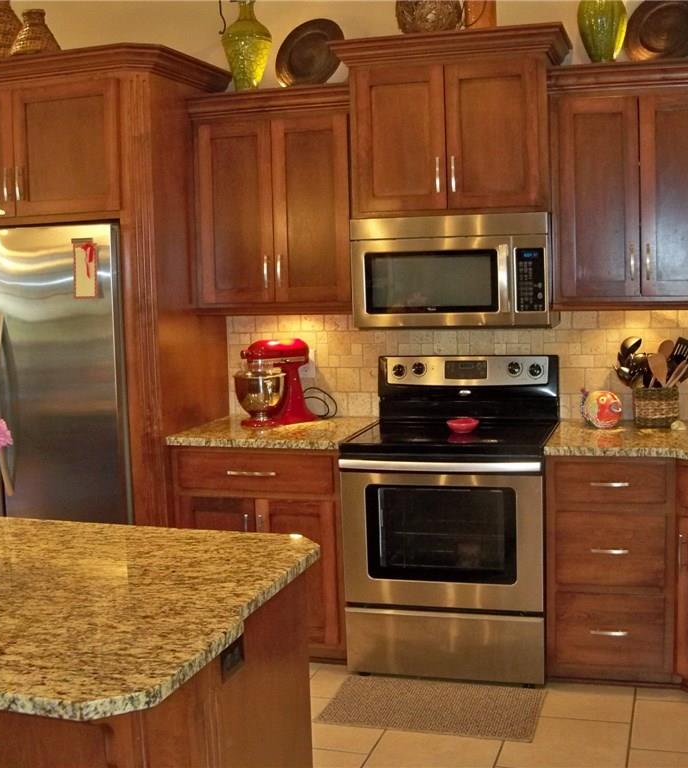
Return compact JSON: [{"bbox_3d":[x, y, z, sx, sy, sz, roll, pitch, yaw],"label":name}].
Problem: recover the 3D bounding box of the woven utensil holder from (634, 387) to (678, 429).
[{"bbox_3d":[1.224,0.090,4.045,0.165,0.155,0.140,1,7,24],"label":"woven utensil holder"}]

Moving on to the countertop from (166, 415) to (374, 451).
[{"bbox_3d":[-0.267,0.196,4.273,0.708,0.030,0.658,0,6,16],"label":"countertop"}]

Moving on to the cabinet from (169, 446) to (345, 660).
[{"bbox_3d":[-0.252,0.647,4.338,0.710,0.880,0.625,0,6,16],"label":"cabinet"}]

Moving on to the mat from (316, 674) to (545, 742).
[{"bbox_3d":[0.324,1.163,3.731,0.764,0.010,0.430,0,7,18],"label":"mat"}]

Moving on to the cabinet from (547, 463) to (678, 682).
[{"bbox_3d":[1.043,0.654,3.971,0.446,0.863,0.620,0,7,18],"label":"cabinet"}]

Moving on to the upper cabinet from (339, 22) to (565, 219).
[{"bbox_3d":[0.436,-0.980,4.044,0.862,0.649,0.475,0,7,18],"label":"upper cabinet"}]

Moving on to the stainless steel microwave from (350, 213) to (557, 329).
[{"bbox_3d":[0.453,-0.448,4.117,0.757,0.421,0.410,0,6,16],"label":"stainless steel microwave"}]

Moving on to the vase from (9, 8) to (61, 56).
[{"bbox_3d":[-1.258,-1.414,4.259,0.266,0.246,0.266,0,7,18],"label":"vase"}]

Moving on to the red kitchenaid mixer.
[{"bbox_3d":[-0.301,-0.009,4.396,0.360,0.355,0.220,-6,8,-36],"label":"red kitchenaid mixer"}]

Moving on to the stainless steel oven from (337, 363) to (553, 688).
[{"bbox_3d":[0.443,0.517,4.100,0.757,1.204,0.670,0,7,18],"label":"stainless steel oven"}]

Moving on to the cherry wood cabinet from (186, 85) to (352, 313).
[{"bbox_3d":[-0.247,-0.752,4.363,0.714,0.897,0.340,0,7,18],"label":"cherry wood cabinet"}]

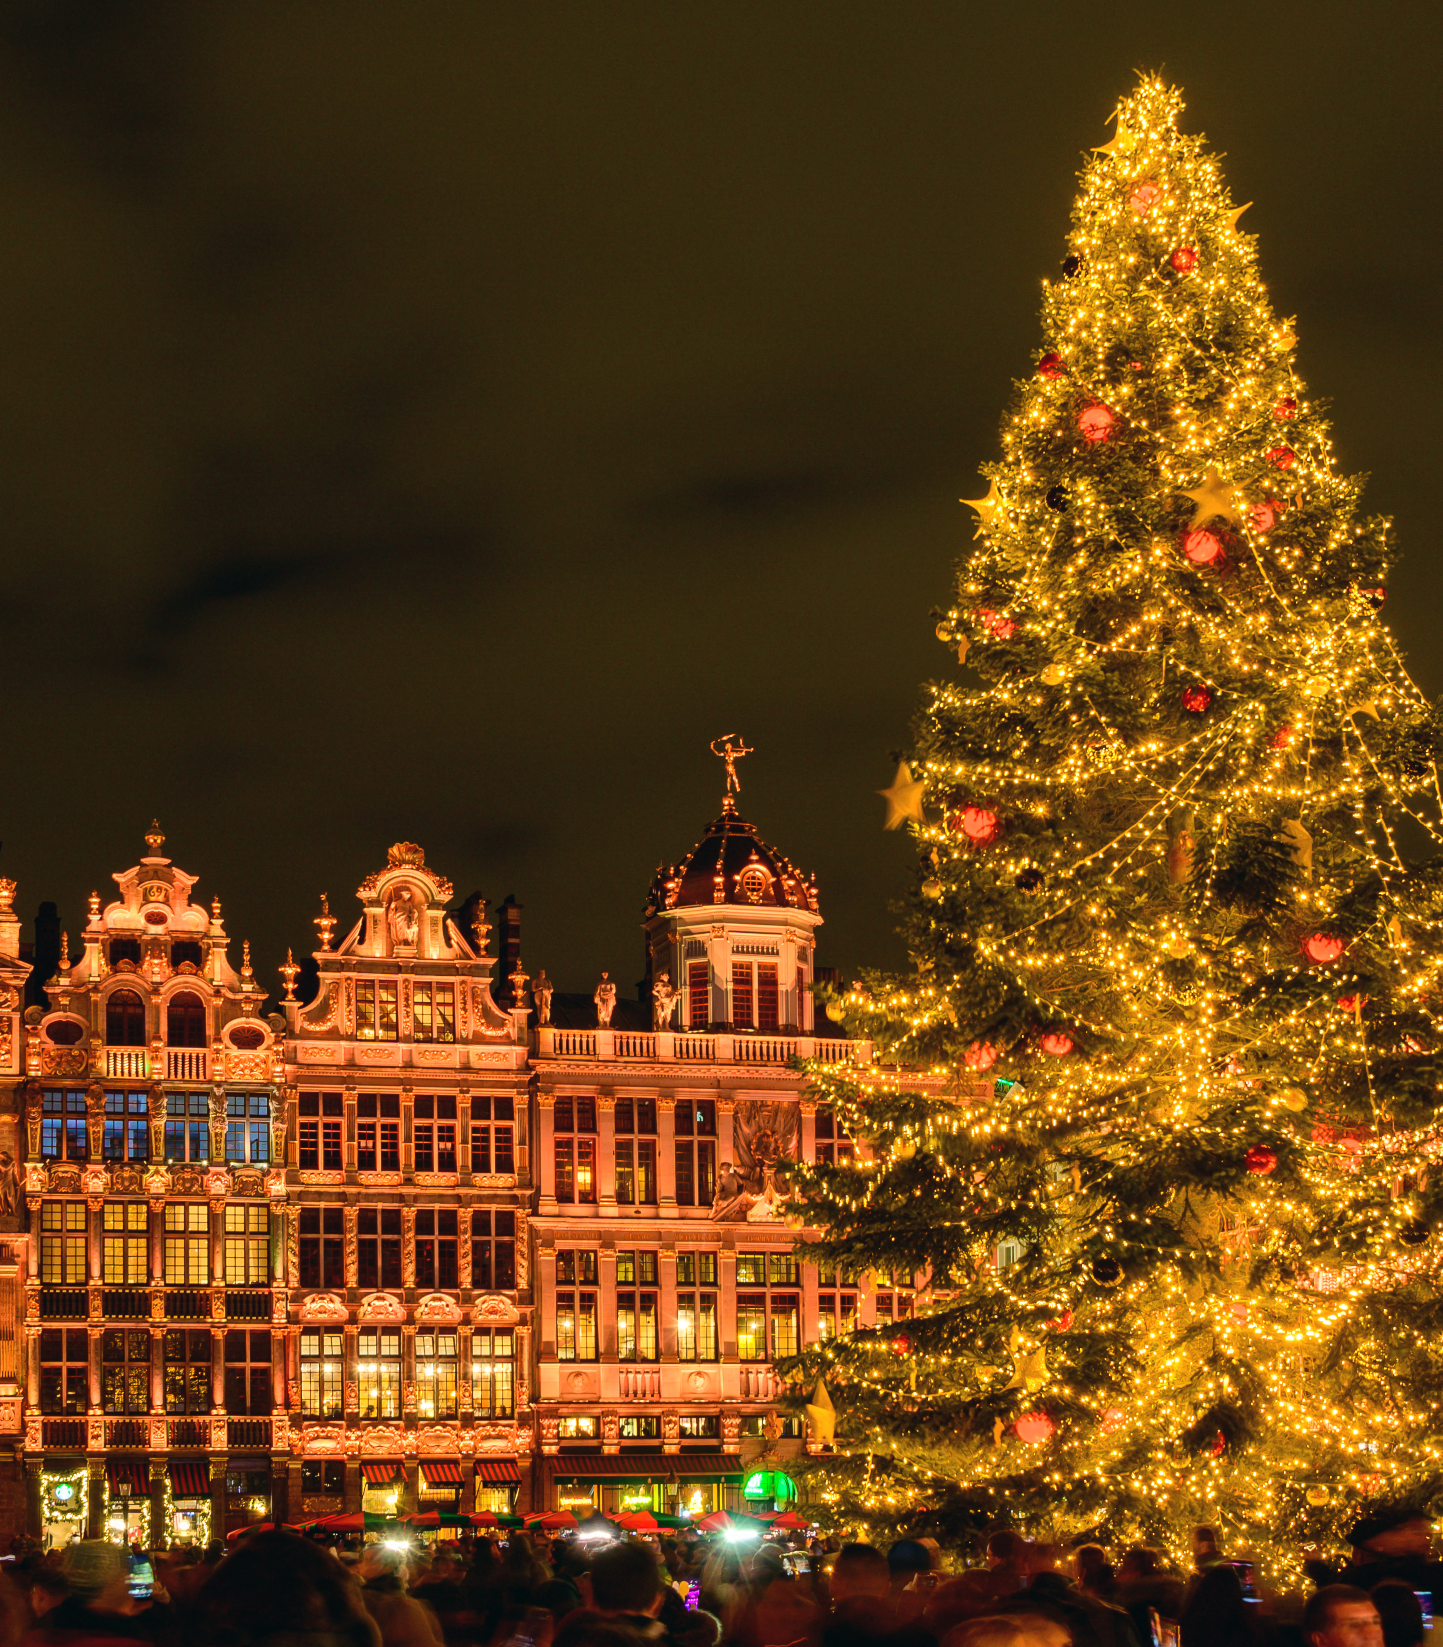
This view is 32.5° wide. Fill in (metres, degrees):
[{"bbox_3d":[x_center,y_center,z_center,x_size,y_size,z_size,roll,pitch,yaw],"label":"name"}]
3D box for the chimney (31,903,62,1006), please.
[{"bbox_3d":[-24.011,4.642,88.000,0.950,3.900,0.900,0,-3,0],"label":"chimney"}]

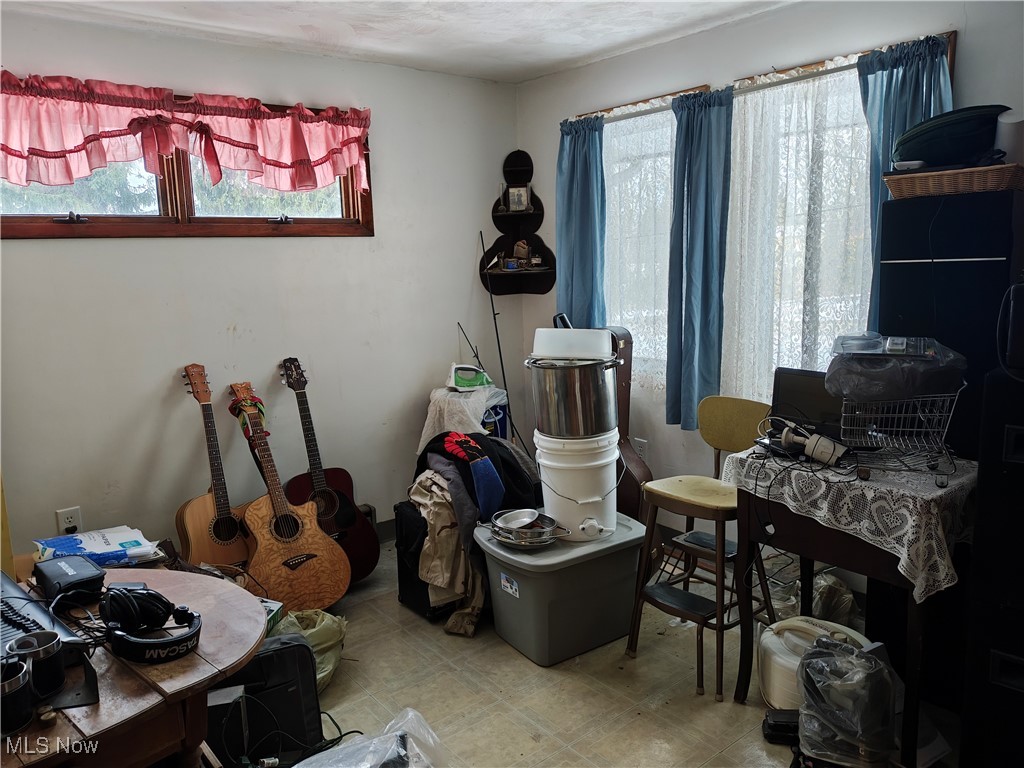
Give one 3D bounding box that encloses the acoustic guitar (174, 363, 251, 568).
[{"bbox_3d":[-1.212,0.413,3.008,0.400,1.010,0.130,-7,-6,-42],"label":"acoustic guitar"}]

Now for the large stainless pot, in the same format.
[{"bbox_3d":[0.224,0.039,2.624,0.355,0.250,0.305,2,11,20],"label":"large stainless pot"}]

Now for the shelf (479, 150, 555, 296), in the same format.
[{"bbox_3d":[0.026,-0.834,3.860,0.390,0.767,0.220,0,11,7],"label":"shelf"}]

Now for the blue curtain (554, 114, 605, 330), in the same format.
[{"bbox_3d":[0.325,-0.562,3.540,0.090,1.360,0.350,-9,13,-37],"label":"blue curtain"}]

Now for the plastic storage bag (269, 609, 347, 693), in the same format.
[{"bbox_3d":[-0.675,0.904,2.482,0.270,0.240,0.260,-4,11,-17],"label":"plastic storage bag"}]

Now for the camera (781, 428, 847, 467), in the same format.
[{"bbox_3d":[0.873,0.183,2.130,0.190,0.075,0.072,28,27,37],"label":"camera"}]

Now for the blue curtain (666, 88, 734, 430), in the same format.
[{"bbox_3d":[0.742,-0.470,2.963,0.085,1.360,0.300,-10,13,-37],"label":"blue curtain"}]

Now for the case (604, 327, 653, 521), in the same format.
[{"bbox_3d":[0.504,0.288,3.384,0.130,1.080,0.430,-3,2,-40],"label":"case"}]

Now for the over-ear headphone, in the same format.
[{"bbox_3d":[-0.672,0.435,1.382,0.170,0.085,0.190,-10,14,-41],"label":"over-ear headphone"}]

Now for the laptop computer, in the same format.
[{"bbox_3d":[1.041,0.103,2.530,0.360,0.250,0.270,8,14,39],"label":"laptop computer"}]

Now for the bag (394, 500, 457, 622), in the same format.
[{"bbox_3d":[-0.211,0.684,3.099,0.480,0.430,0.240,-9,13,-37],"label":"bag"}]

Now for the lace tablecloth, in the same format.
[{"bbox_3d":[1.017,0.370,2.209,0.570,0.290,0.470,9,15,44],"label":"lace tablecloth"}]

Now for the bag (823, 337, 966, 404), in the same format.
[{"bbox_3d":[1.037,-0.037,2.042,0.360,0.150,0.240,2,11,16],"label":"bag"}]

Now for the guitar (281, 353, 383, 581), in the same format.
[{"bbox_3d":[-0.879,0.355,3.269,0.400,1.010,0.130,-12,-2,-27],"label":"guitar"}]

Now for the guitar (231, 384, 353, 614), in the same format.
[{"bbox_3d":[-0.981,0.442,3.066,0.410,1.026,0.120,-14,-17,-28],"label":"guitar"}]

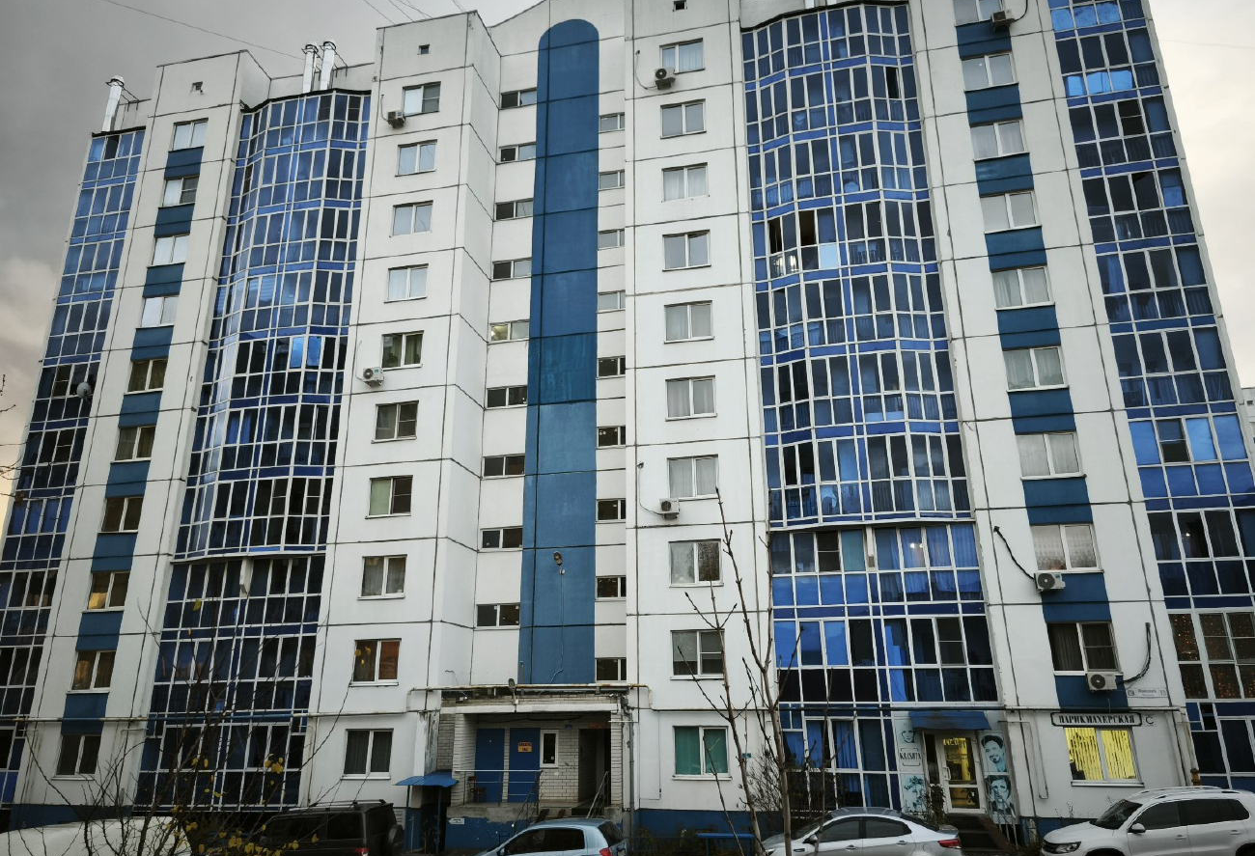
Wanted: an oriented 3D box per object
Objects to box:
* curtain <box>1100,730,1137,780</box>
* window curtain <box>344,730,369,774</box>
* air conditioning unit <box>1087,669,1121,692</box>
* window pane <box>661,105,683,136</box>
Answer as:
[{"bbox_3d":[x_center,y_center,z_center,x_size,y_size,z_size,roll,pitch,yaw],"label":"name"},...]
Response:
[{"bbox_3d":[13.324,8.847,22.594,0.673,1.252,0.100,-4,-18,12],"label":"curtain"},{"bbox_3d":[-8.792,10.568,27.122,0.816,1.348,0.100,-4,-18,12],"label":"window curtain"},{"bbox_3d":[13.003,6.971,22.935,0.790,0.550,0.300,-4,-17,12],"label":"air conditioning unit"},{"bbox_3d":[1.710,-11.697,31.851,0.780,1.330,0.040,-4,-18,12],"label":"window pane"}]

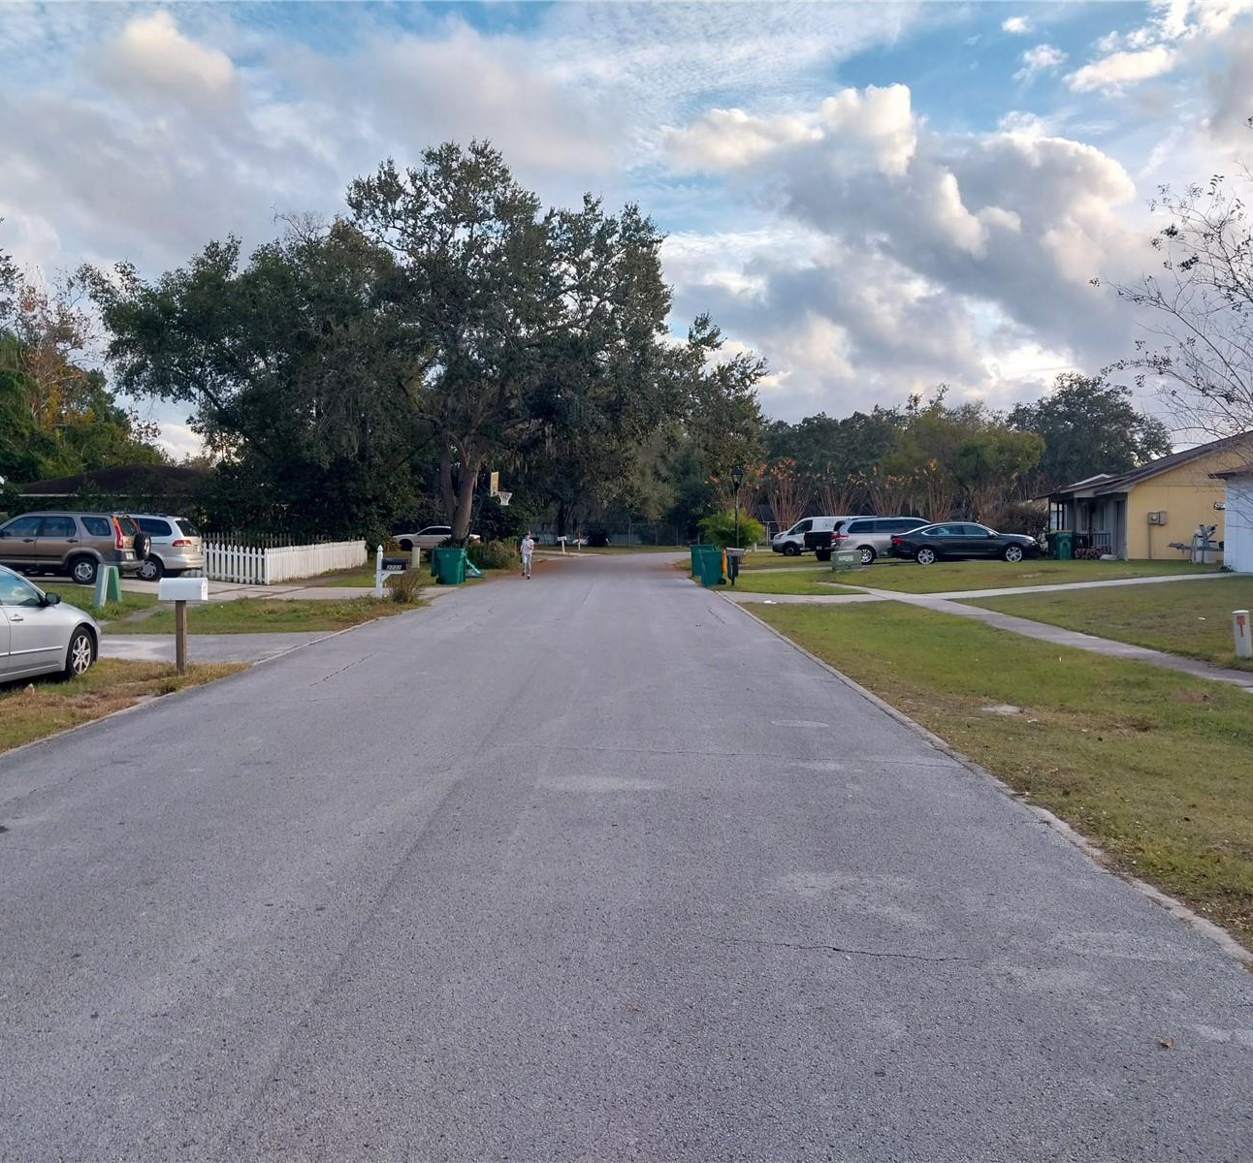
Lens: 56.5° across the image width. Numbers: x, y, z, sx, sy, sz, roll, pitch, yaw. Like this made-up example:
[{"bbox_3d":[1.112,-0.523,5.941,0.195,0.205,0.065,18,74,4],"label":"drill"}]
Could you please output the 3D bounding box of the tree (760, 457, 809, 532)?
[{"bbox_3d":[9.848,-4.830,72.000,3.100,5.500,3.100,0,2,0],"label":"tree"}]

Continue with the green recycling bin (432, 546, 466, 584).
[{"bbox_3d":[-5.211,-0.449,34.500,0.760,1.090,0.640,0,2,10],"label":"green recycling bin"}]

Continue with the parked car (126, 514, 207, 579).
[{"bbox_3d":[-13.750,-0.920,30.800,4.900,1.720,1.860,0,2,-5],"label":"parked car"}]

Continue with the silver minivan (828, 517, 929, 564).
[{"bbox_3d":[10.400,-1.560,44.300,5.050,1.760,1.970,0,2,0],"label":"silver minivan"}]

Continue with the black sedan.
[{"bbox_3d":[11.750,-1.330,40.400,5.080,1.490,1.850,0,2,3],"label":"black sedan"}]

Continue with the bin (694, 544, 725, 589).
[{"bbox_3d":[2.529,-0.384,34.200,0.760,1.090,0.640,0,2,-6],"label":"bin"}]

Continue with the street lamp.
[{"bbox_3d":[4.028,-2.315,42.000,0.420,3.720,0.420,0,2,0],"label":"street lamp"}]

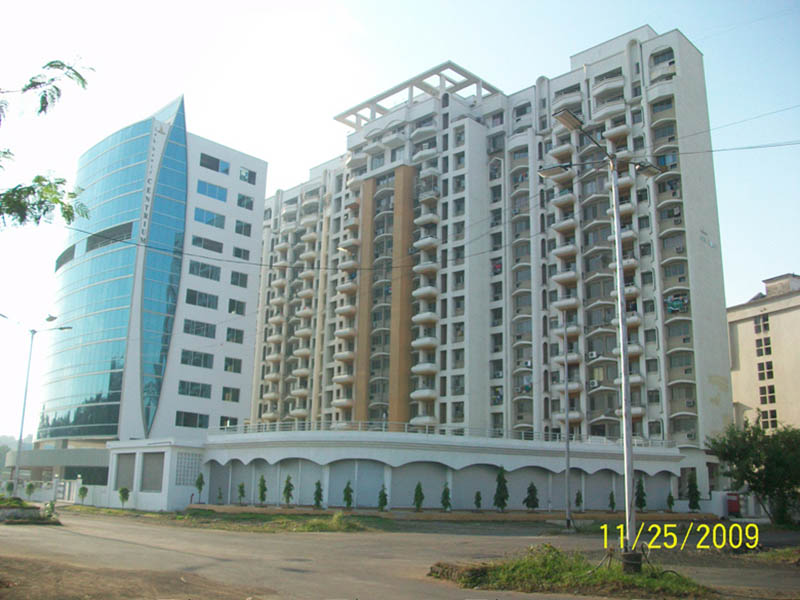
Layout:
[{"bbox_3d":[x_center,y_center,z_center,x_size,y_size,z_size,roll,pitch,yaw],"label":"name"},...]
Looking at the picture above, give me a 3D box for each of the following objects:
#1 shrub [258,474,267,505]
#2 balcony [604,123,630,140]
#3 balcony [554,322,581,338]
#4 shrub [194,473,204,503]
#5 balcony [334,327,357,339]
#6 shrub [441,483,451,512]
[{"bbox_3d":[-7.403,10.253,39.960,0.472,1.700,0.472,1,-14,0],"label":"shrub"},{"bbox_3d":[22.782,-17.544,77.457,1.200,1.000,2.800,14,-19,-43],"label":"balcony"},{"bbox_3d":[17.101,3.123,76.160,2.548,1.204,1.300,-12,-20,43],"label":"balcony"},{"bbox_3d":[-9.845,9.302,36.644,0.493,1.510,0.493,1,-13,0],"label":"shrub"},{"bbox_3d":[-7.257,4.194,95.874,1.650,1.170,2.700,14,-18,-43],"label":"balcony"},{"bbox_3d":[3.377,14.478,54.302,0.683,2.093,0.683,1,-15,4],"label":"shrub"}]

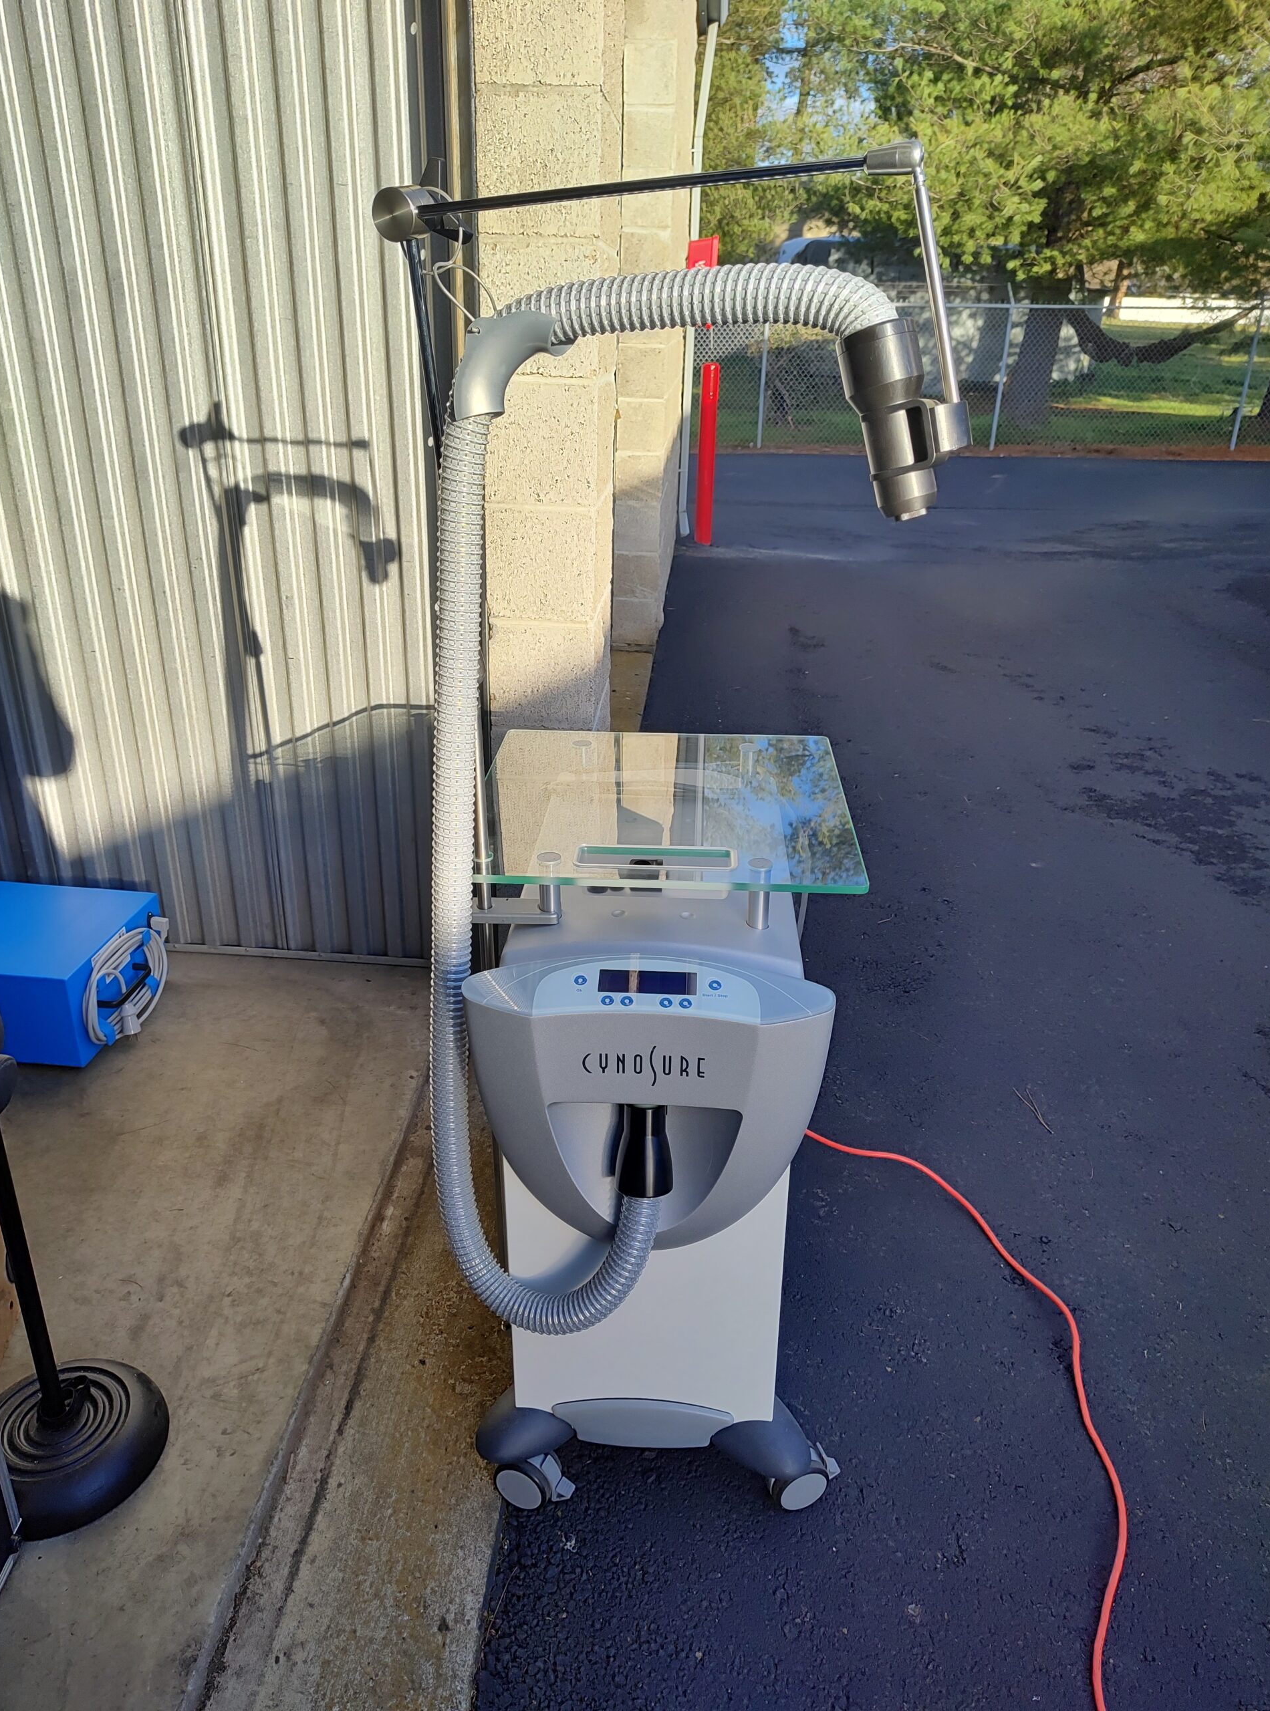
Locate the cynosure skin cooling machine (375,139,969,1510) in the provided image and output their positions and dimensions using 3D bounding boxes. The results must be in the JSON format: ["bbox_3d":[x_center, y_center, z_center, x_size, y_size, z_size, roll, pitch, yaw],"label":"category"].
[{"bbox_3d":[0.017,0.038,1.206,0.455,1.320,0.615,2,23,3],"label":"cynosure skin cooling machine"}]

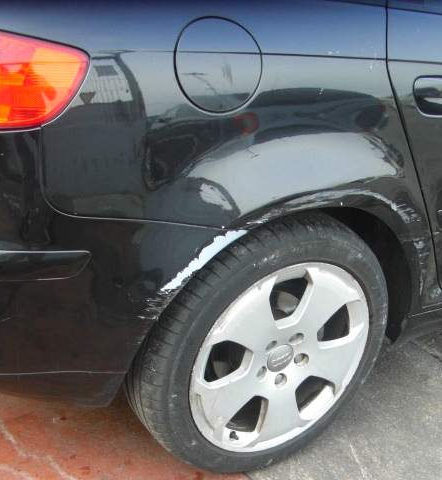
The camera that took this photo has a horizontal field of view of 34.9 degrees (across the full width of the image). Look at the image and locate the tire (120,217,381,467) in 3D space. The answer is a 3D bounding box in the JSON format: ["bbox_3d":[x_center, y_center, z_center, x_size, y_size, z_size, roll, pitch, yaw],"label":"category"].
[{"bbox_3d":[0.088,0.225,1.615,0.633,0.630,0.226,-6,27,-31],"label":"tire"}]

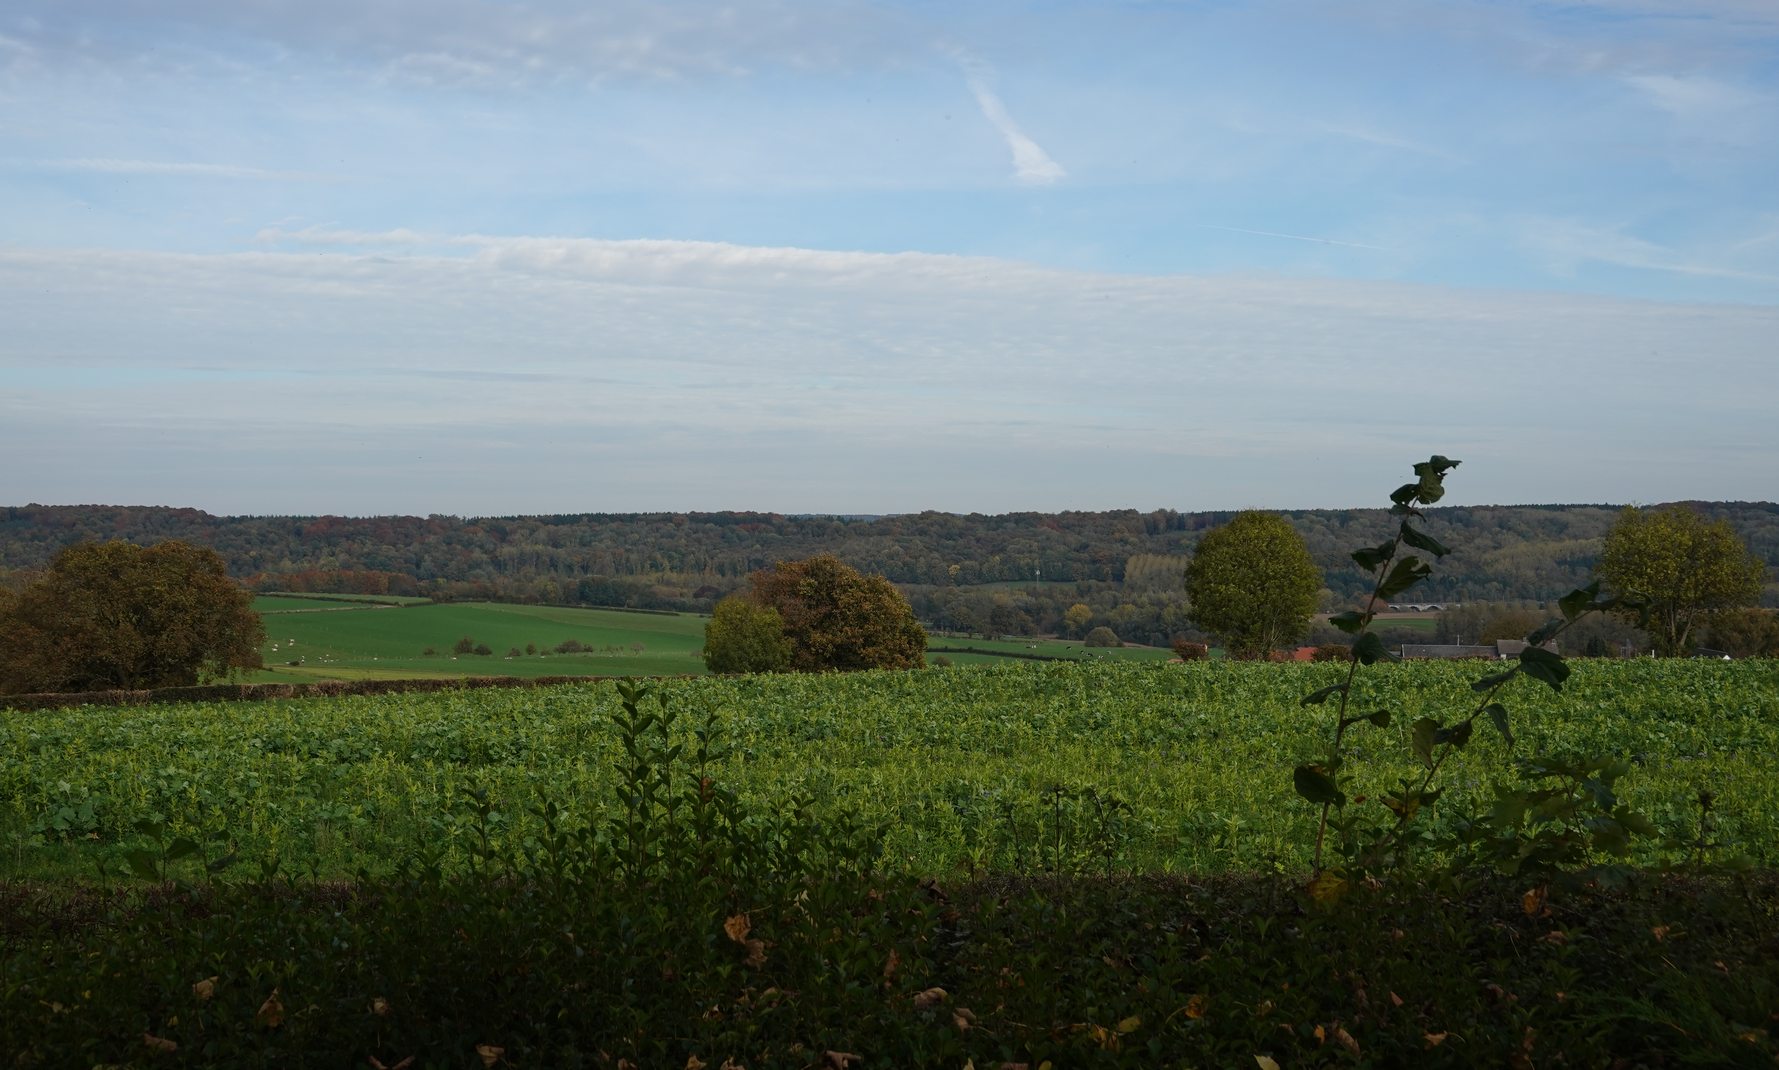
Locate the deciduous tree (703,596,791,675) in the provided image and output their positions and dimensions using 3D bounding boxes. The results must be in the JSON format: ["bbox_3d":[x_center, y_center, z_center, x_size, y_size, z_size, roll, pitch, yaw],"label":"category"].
[{"bbox_3d":[-7.690,5.760,128.000,4.950,5.080,4.800,0,0,0],"label":"deciduous tree"}]

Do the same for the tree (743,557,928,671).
[{"bbox_3d":[-2.880,4.800,131.000,9.830,7.450,9.340,0,0,0],"label":"tree"}]

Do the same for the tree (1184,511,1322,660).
[{"bbox_3d":[20.690,3.250,135.000,7.910,9.350,7.680,0,0,0],"label":"tree"}]

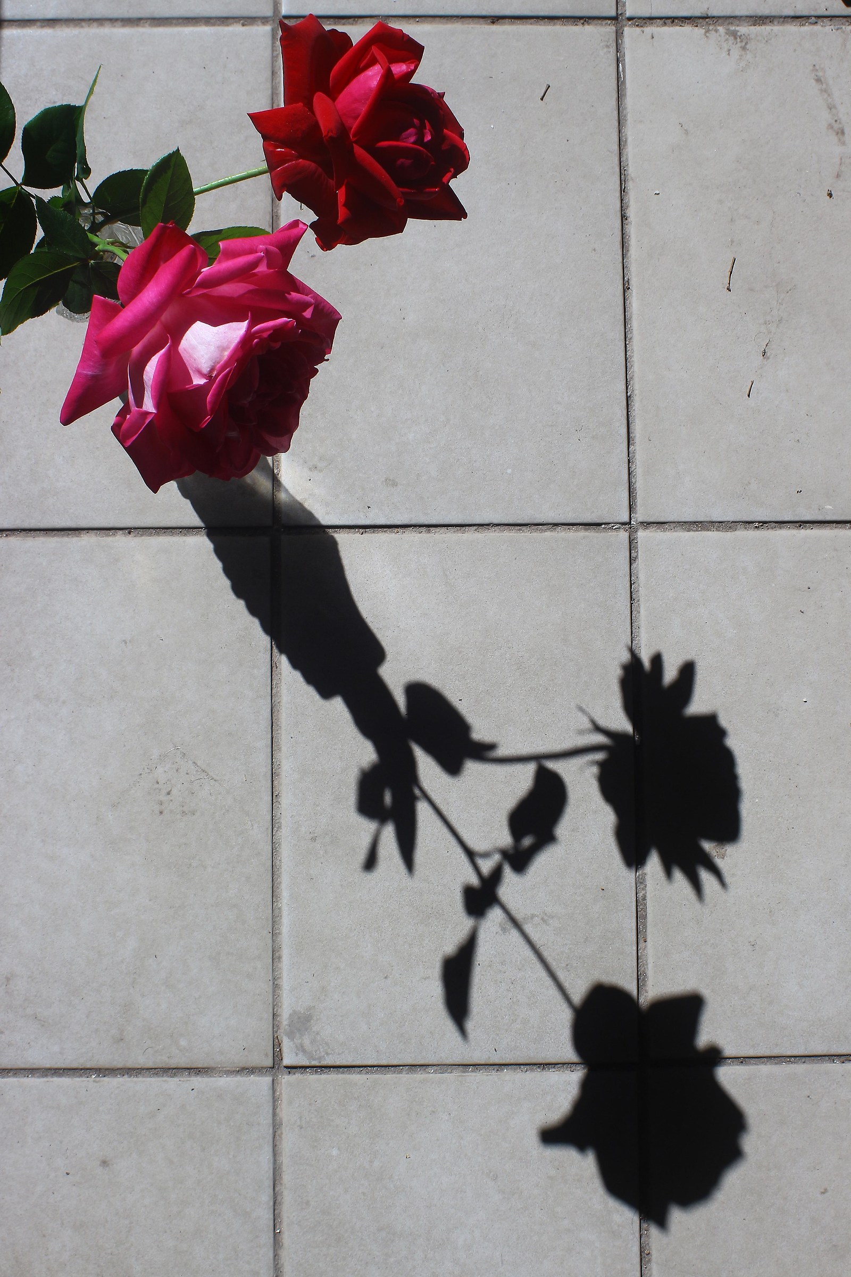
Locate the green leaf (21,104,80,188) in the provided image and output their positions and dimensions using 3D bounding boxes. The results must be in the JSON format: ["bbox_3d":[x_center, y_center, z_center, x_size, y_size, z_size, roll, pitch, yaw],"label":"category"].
[{"bbox_3d":[-0.167,-0.219,0.710,0.025,0.010,0.036,6,109,-8],"label":"green leaf"}]

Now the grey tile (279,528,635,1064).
[{"bbox_3d":[0.019,0.089,0.912,0.200,0.010,0.300,0,85,-1],"label":"grey tile"}]

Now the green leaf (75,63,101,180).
[{"bbox_3d":[-0.149,-0.227,0.705,0.009,0.020,0.049,7,118,-14],"label":"green leaf"}]

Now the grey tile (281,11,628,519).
[{"bbox_3d":[0.016,-0.214,0.940,0.200,0.010,0.300,-1,85,-1],"label":"grey tile"}]

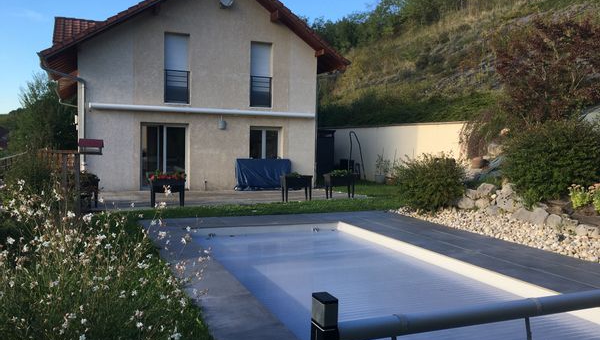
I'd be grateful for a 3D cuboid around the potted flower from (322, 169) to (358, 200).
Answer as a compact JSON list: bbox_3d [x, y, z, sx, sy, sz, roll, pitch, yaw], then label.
[{"bbox_3d":[1.135,0.397,14.770,0.850,0.850,0.450,0,3,-24],"label":"potted flower"}]

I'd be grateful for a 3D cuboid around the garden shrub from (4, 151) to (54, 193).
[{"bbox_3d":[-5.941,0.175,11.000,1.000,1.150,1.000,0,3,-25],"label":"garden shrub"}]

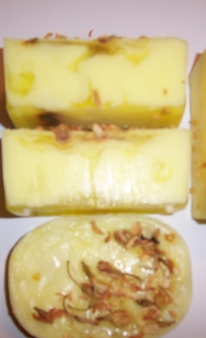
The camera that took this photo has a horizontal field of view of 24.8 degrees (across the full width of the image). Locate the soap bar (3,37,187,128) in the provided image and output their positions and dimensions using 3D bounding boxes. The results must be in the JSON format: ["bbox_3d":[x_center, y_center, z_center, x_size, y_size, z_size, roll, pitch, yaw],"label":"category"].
[{"bbox_3d":[-0.004,-0.043,0.230,0.085,0.029,0.032,-1,82,-4],"label":"soap bar"}]

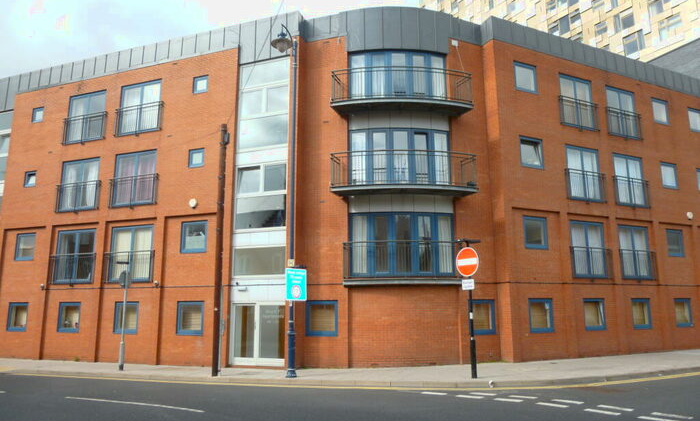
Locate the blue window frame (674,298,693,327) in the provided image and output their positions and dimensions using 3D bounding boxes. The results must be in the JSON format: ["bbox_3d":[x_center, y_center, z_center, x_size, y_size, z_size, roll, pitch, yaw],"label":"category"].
[{"bbox_3d":[13.365,4.108,20.222,1.035,1.078,0.100,4,-11,-25],"label":"blue window frame"}]

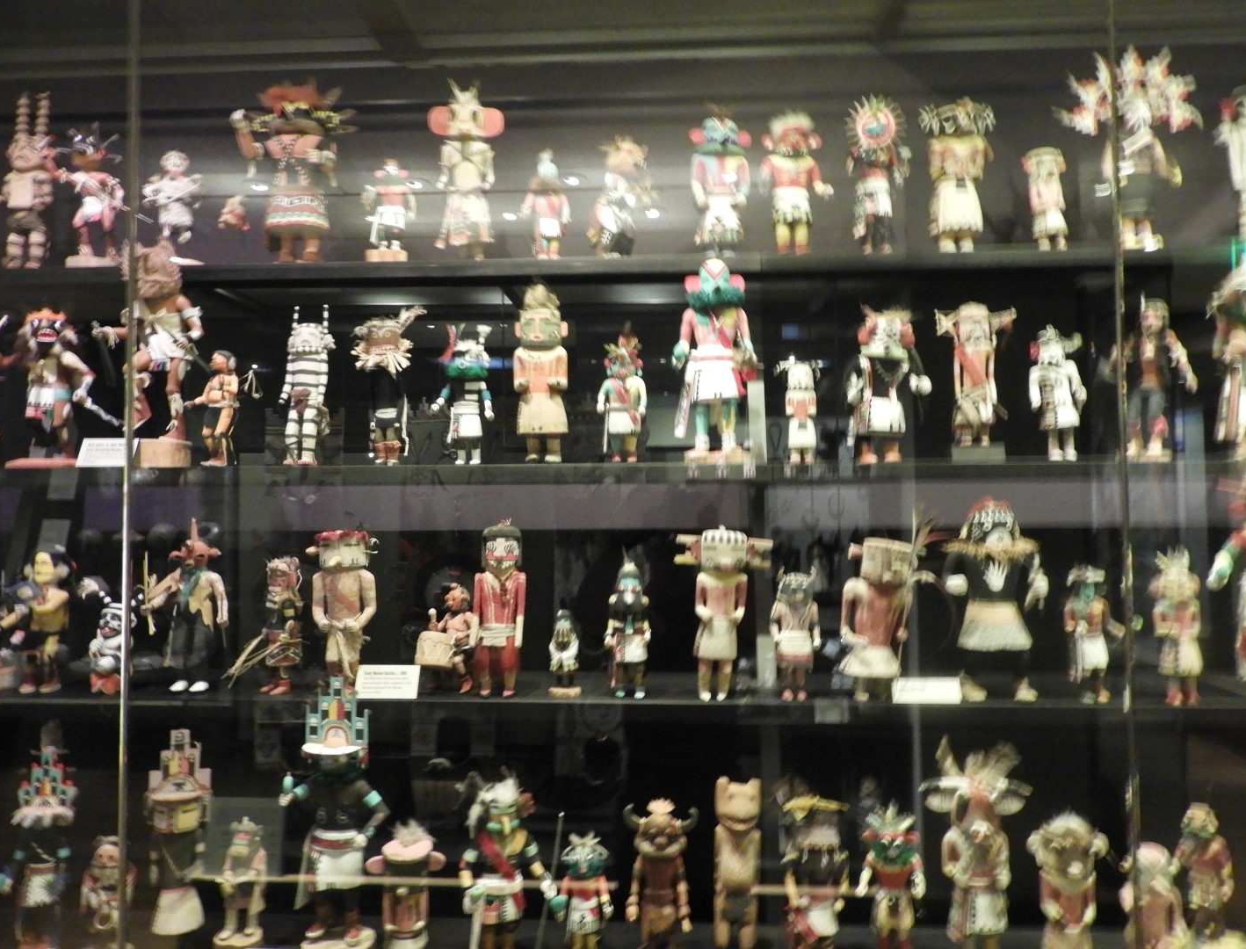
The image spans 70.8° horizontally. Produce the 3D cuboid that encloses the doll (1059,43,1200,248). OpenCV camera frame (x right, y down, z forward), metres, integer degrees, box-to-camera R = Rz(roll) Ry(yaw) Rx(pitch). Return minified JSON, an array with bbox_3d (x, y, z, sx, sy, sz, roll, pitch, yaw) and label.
[{"bbox_3d":[0.922,-0.592,1.599,0.257,0.365,0.120,0,-2,-5],"label":"doll"}]

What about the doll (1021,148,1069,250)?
[{"bbox_3d":[0.819,-0.534,1.702,0.087,0.194,0.080,-1,-2,11],"label":"doll"}]

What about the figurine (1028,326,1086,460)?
[{"bbox_3d":[0.798,-0.150,1.613,0.103,0.245,0.100,-1,-2,12],"label":"figurine"}]

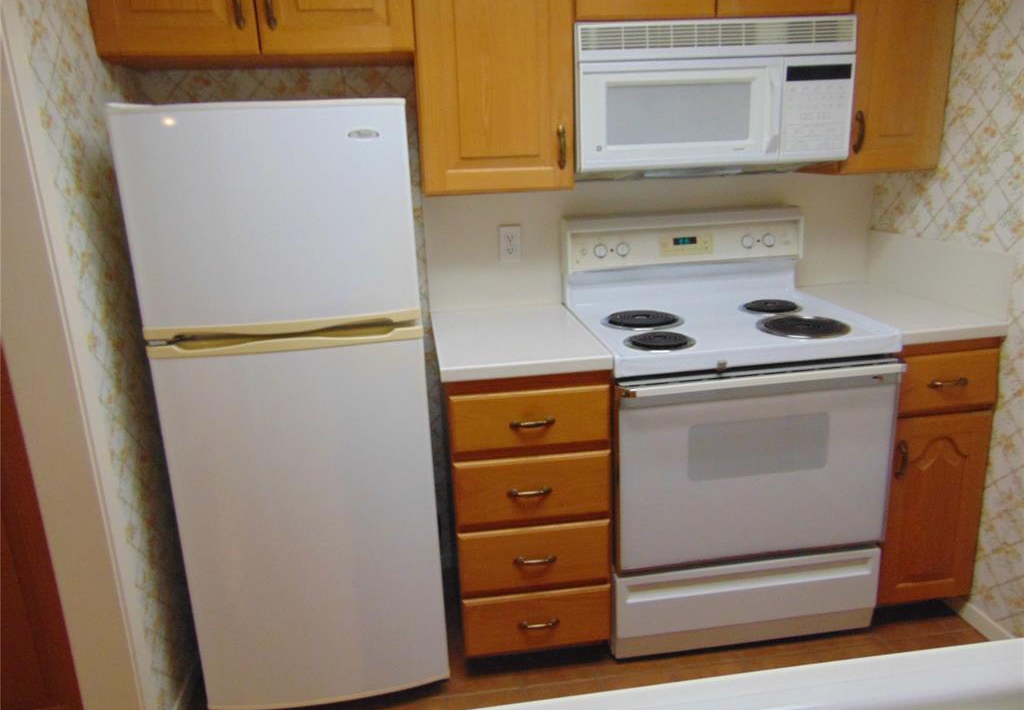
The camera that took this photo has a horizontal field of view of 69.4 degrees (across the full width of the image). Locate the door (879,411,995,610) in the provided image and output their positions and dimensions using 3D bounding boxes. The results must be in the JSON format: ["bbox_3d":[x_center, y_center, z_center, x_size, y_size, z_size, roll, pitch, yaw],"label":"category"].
[{"bbox_3d":[1.193,0.444,2.113,0.287,0.590,0.022,-4,16,-7],"label":"door"}]

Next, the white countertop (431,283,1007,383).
[{"bbox_3d":[0.524,-0.087,2.153,1.482,0.039,0.632,-5,16,-6],"label":"white countertop"}]

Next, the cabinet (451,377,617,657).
[{"bbox_3d":[0.021,0.352,2.207,0.407,0.792,0.630,-5,16,-6],"label":"cabinet"}]

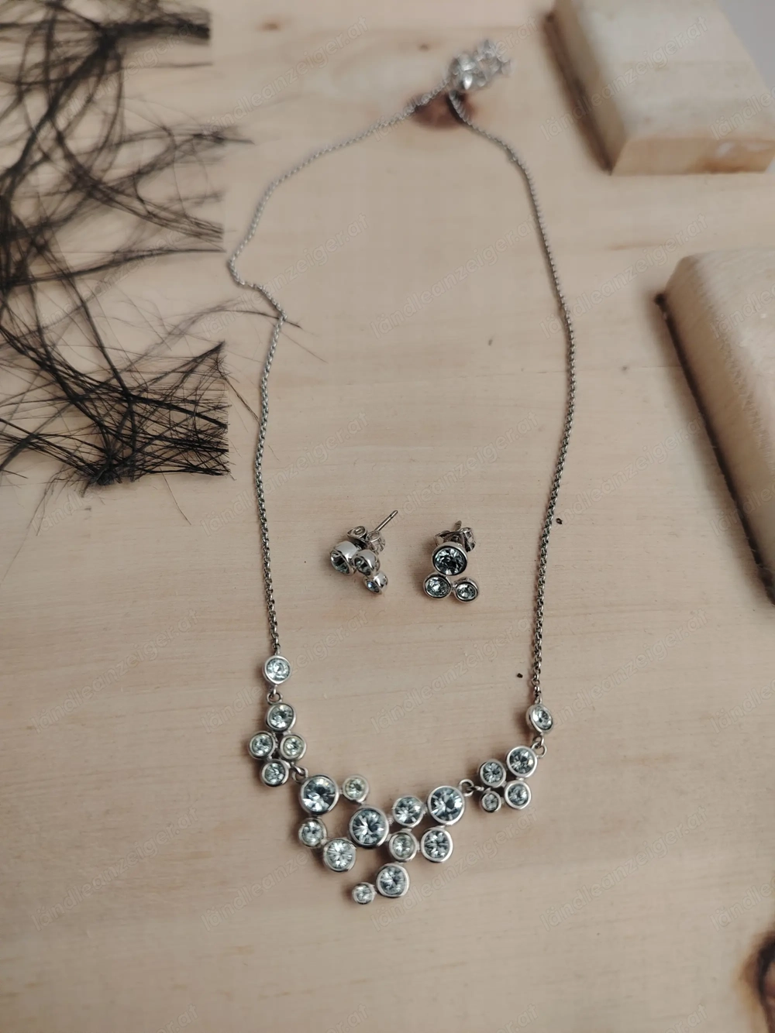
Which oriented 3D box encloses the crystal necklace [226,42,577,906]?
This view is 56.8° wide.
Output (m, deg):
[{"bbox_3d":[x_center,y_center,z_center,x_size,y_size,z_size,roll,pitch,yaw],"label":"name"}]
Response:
[{"bbox_3d":[0.003,-0.043,0.158,0.078,0.005,0.225,-2,61,-3],"label":"crystal necklace"}]

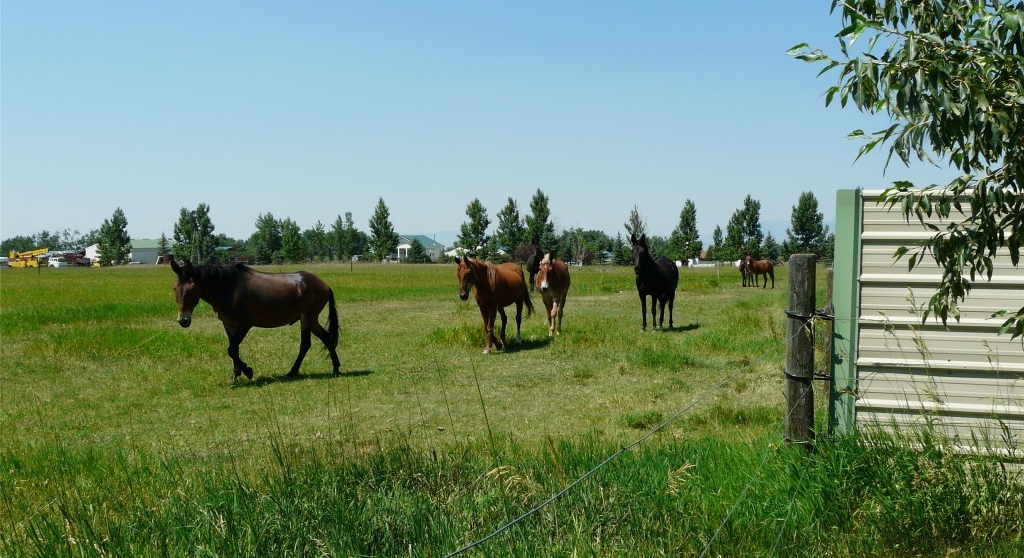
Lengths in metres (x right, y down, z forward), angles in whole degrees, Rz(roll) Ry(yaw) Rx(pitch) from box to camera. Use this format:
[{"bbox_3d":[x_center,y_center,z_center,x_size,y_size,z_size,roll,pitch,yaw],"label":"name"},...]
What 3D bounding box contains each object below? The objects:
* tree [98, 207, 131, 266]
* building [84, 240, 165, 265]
[{"bbox_3d":[-77.066,-8.337,195.000,6.100,11.200,6.100,0,1,0],"label":"tree"},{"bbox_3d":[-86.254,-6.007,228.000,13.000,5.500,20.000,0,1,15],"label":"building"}]

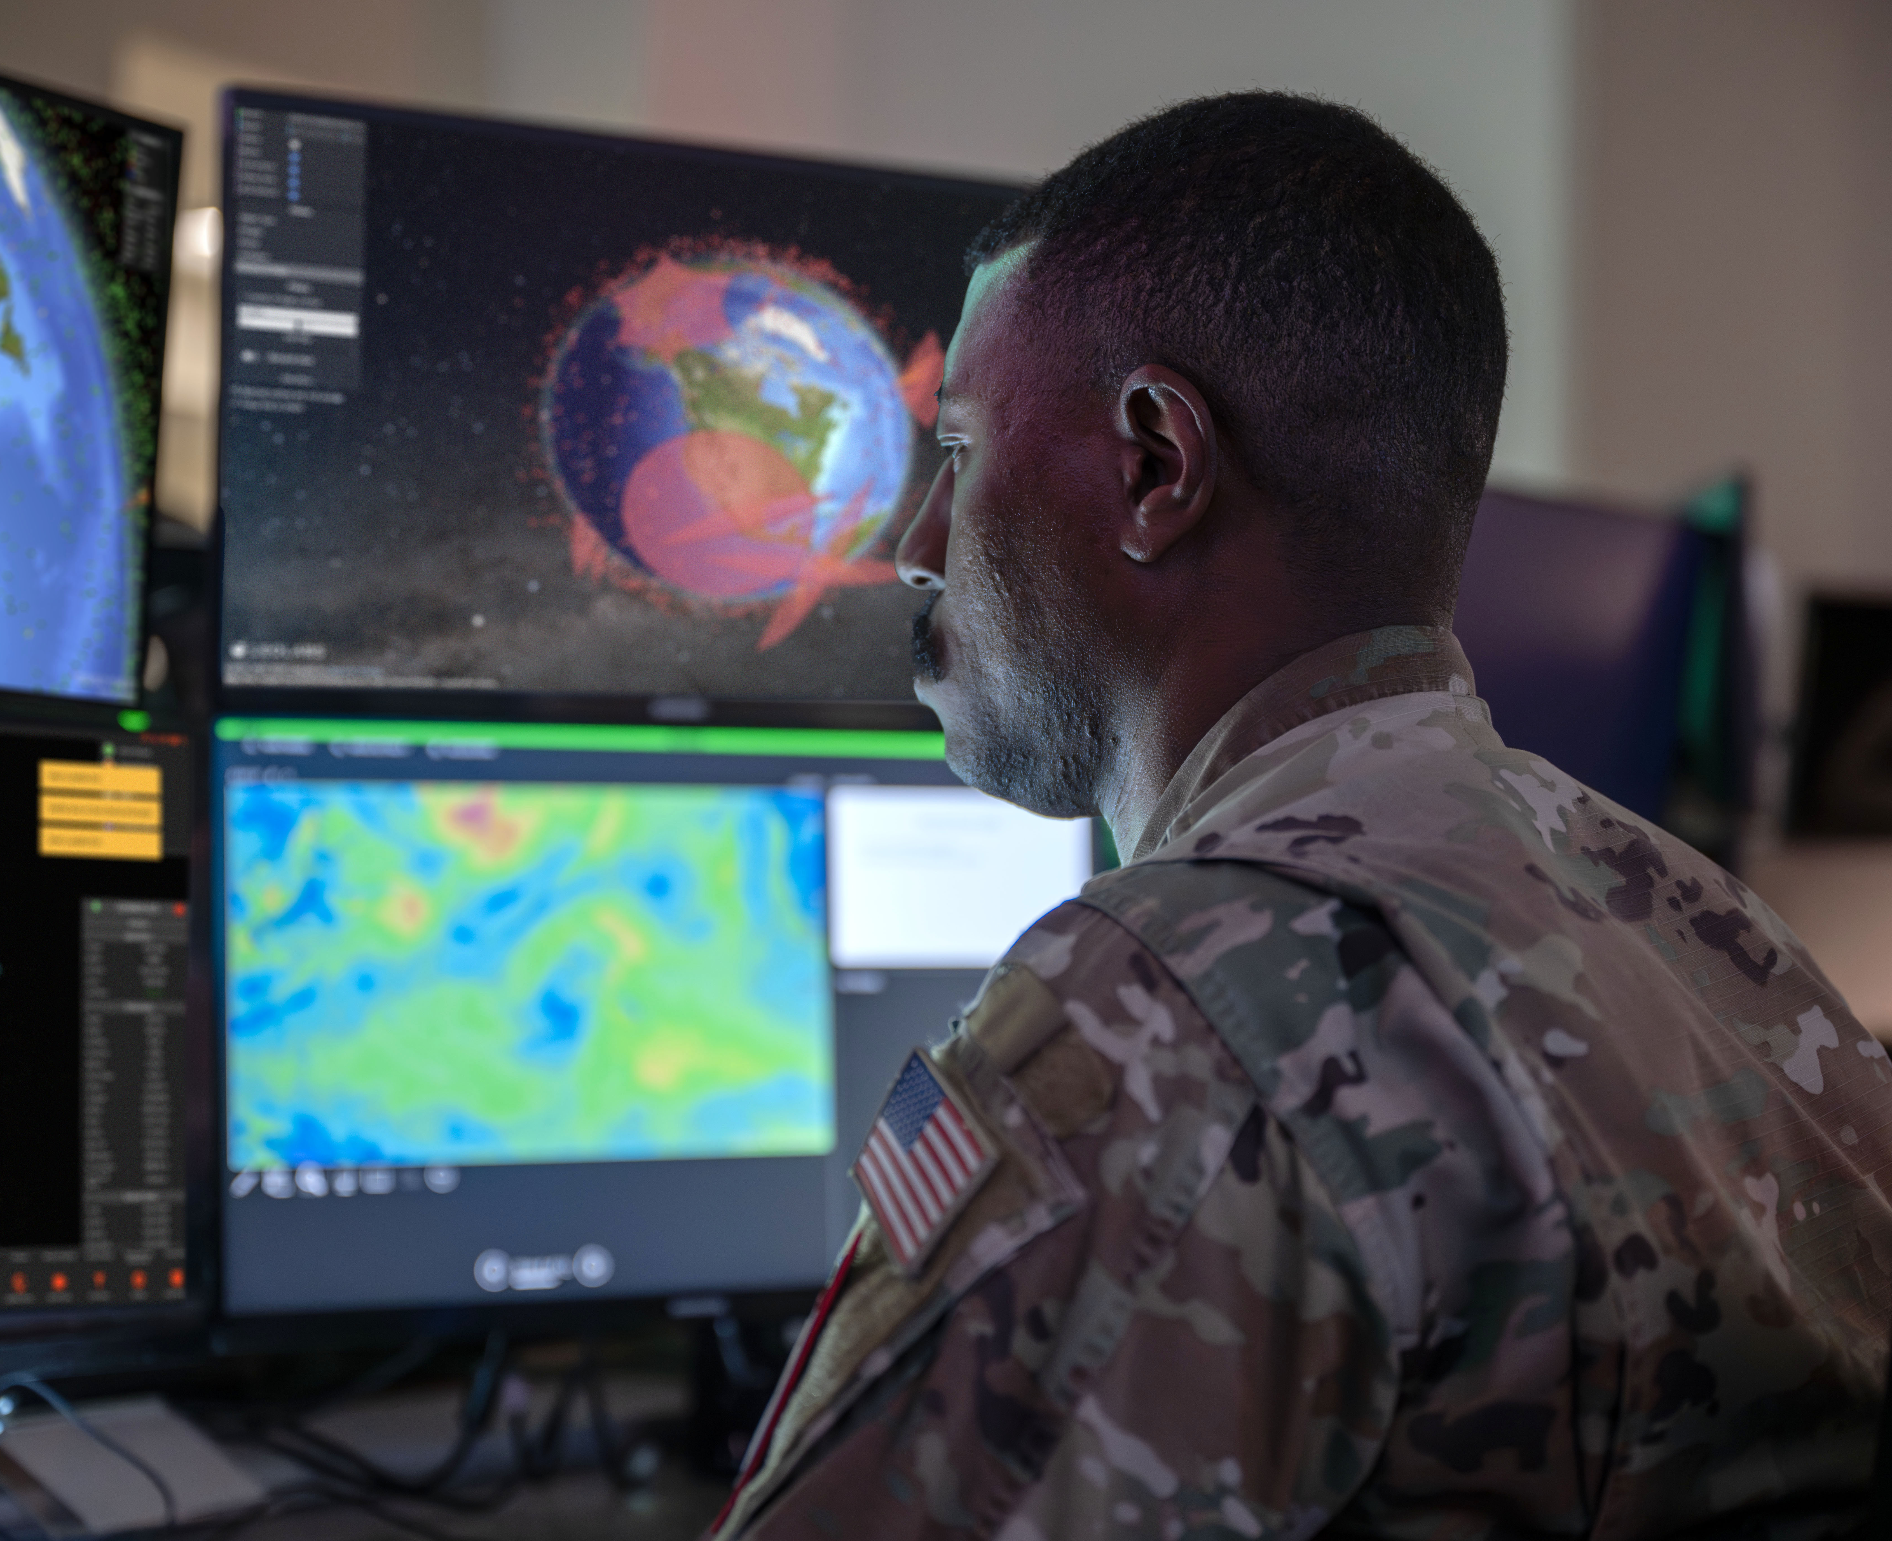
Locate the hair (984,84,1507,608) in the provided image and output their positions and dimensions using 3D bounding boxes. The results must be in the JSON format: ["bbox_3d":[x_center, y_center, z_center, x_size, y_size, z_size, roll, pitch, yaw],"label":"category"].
[{"bbox_3d":[0.102,-0.147,1.390,0.195,0.177,0.165,-5,-2,28],"label":"hair"}]

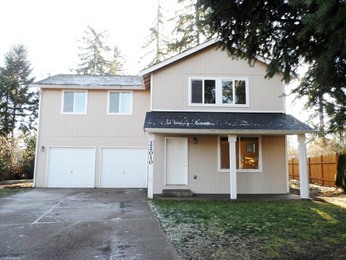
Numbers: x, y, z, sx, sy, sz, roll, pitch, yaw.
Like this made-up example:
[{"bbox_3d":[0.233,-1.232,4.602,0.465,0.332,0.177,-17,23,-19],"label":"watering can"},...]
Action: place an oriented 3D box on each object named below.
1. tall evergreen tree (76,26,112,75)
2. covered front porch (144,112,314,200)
[{"bbox_3d":[-11.061,-4.786,33.276,5.600,19.800,5.600,1,-6,-2],"label":"tall evergreen tree"},{"bbox_3d":[2.201,0.963,10.080,6.700,3.650,1.580,1,-6,-2],"label":"covered front porch"}]

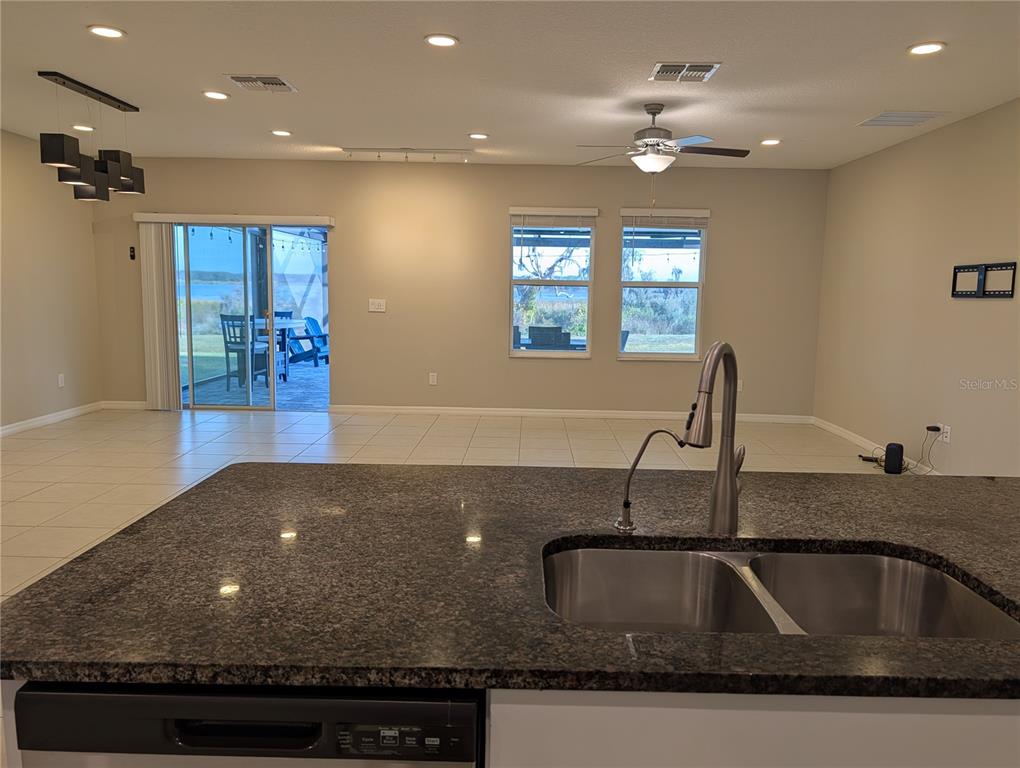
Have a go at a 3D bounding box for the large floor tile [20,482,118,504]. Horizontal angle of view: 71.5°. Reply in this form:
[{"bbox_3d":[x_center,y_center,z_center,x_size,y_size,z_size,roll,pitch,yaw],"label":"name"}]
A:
[{"bbox_3d":[-2.915,0.725,4.707,0.455,0.012,0.455,1,7,1],"label":"large floor tile"}]

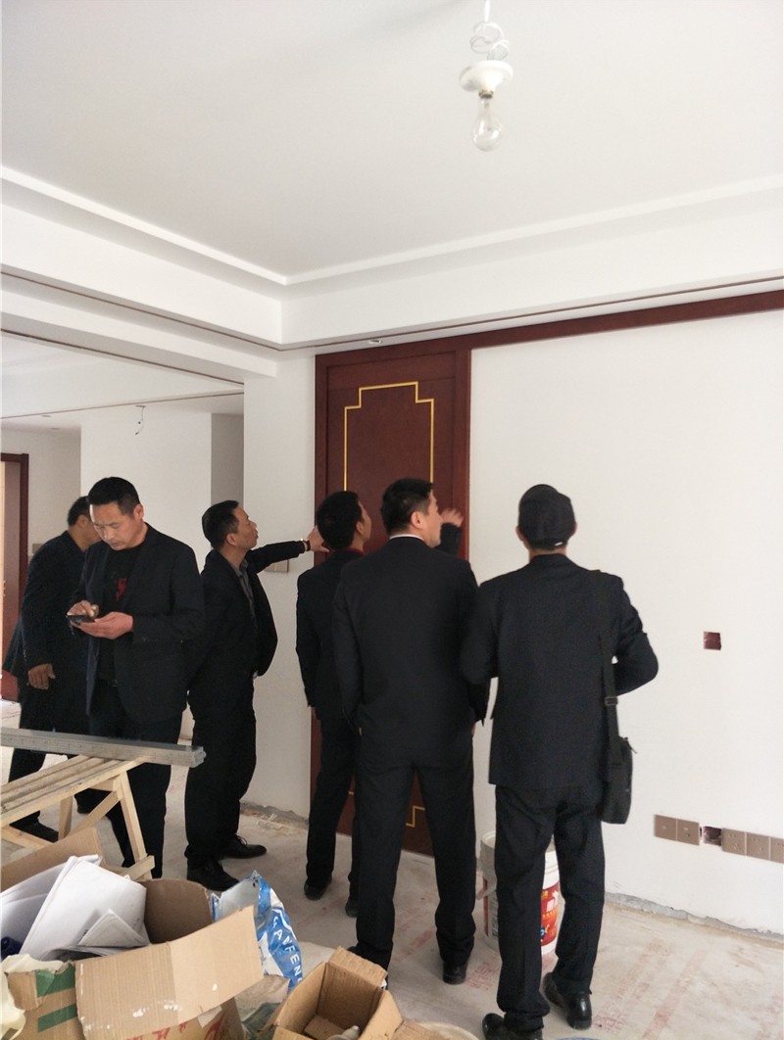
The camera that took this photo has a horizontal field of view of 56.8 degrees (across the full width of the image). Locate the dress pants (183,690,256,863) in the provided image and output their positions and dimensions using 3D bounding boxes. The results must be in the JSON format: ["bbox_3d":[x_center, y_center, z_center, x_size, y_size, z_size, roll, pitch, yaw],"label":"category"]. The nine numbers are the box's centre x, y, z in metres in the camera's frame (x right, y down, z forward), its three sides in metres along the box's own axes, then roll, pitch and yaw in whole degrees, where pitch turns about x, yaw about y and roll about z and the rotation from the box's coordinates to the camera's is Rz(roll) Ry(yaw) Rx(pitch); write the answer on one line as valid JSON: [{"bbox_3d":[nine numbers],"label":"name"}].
[{"bbox_3d":[-0.755,1.105,3.220,0.320,0.860,0.380,0,-1,18],"label":"dress pants"}]

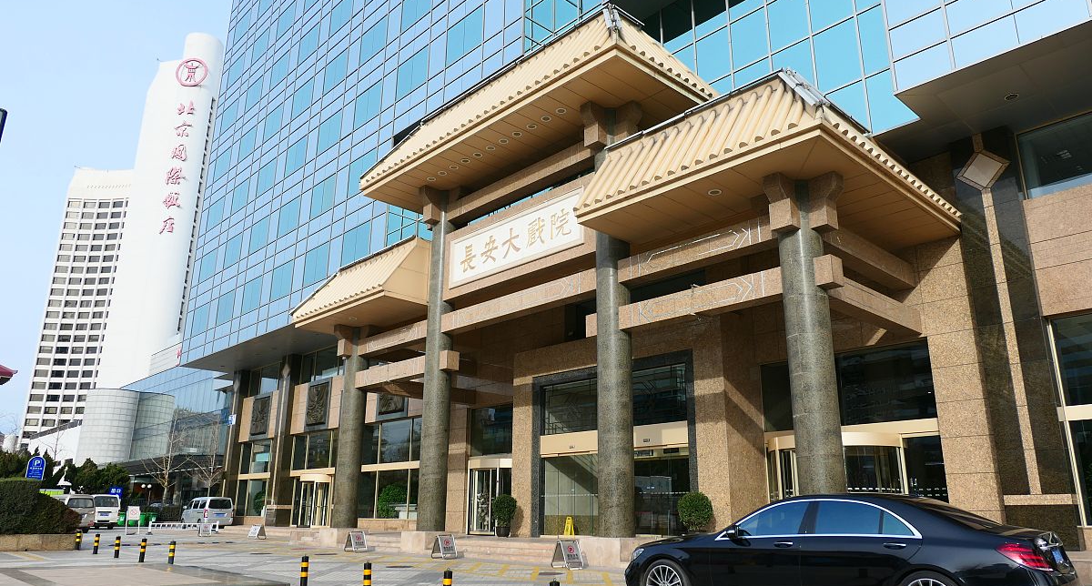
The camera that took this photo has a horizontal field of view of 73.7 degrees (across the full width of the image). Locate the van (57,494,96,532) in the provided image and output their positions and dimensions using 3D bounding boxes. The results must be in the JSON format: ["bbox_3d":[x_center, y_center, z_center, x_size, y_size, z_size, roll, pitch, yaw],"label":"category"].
[{"bbox_3d":[-28.691,13.344,43.987,1.770,1.980,4.800,15,-22,-40],"label":"van"}]

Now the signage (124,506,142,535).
[{"bbox_3d":[-19.970,11.088,35.431,0.680,1.343,0.500,13,-20,-35],"label":"signage"}]

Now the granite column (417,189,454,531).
[{"bbox_3d":[-3.911,2.200,26.961,1.000,12.600,1.000,0,-16,0],"label":"granite column"}]

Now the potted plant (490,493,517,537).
[{"bbox_3d":[-1.368,7.190,23.551,0.800,1.318,0.800,0,-16,0],"label":"potted plant"}]

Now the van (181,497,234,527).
[{"bbox_3d":[-23.462,15.261,50.452,1.860,1.970,4.950,15,-22,-40],"label":"van"}]

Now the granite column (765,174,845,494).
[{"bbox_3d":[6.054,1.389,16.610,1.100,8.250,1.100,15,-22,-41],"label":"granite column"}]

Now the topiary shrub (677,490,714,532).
[{"bbox_3d":[3.680,5.585,18.174,0.900,1.220,0.900,15,-22,-40],"label":"topiary shrub"}]

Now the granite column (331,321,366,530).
[{"bbox_3d":[-8.038,5.500,30.380,1.000,8.250,1.000,15,-22,-41],"label":"granite column"}]

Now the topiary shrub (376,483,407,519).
[{"bbox_3d":[-5.945,8.182,28.392,1.250,1.550,1.300,15,-22,-40],"label":"topiary shrub"}]

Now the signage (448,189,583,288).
[{"bbox_3d":[-1.208,-1.710,24.687,0.200,1.900,6.850,15,-22,-41],"label":"signage"}]

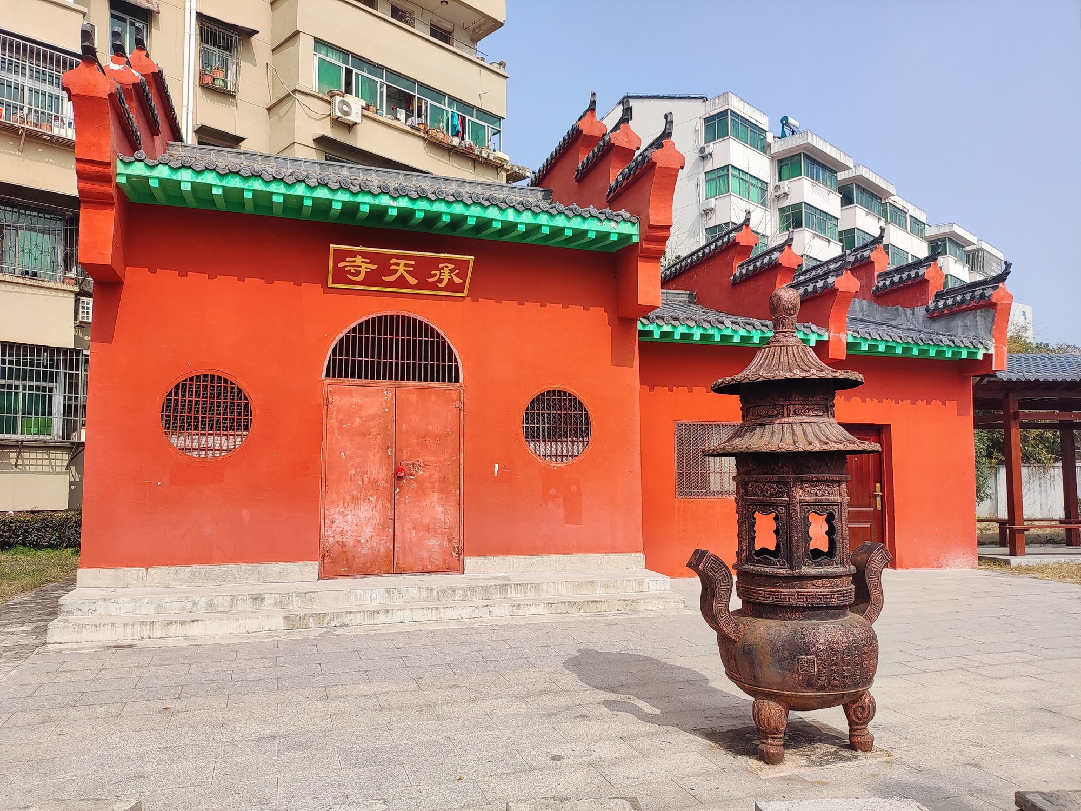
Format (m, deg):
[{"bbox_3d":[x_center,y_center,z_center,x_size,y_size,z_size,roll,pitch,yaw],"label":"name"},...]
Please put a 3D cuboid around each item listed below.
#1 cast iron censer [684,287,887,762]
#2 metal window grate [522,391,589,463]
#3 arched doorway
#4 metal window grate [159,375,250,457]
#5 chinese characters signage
[{"bbox_3d":[1.388,0.579,4.311,1.310,2.500,0.920,2,-5,-18],"label":"cast iron censer"},{"bbox_3d":[0.199,0.239,9.157,0.852,0.867,0.060,2,-5,-18],"label":"metal window grate"},{"bbox_3d":[-1.608,0.419,8.577,1.550,2.880,0.200,2,-5,-18],"label":"arched doorway"},{"bbox_3d":[-3.398,0.102,7.967,0.862,0.871,0.100,2,-5,-18],"label":"metal window grate"},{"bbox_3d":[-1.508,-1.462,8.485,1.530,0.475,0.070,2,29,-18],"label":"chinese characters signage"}]

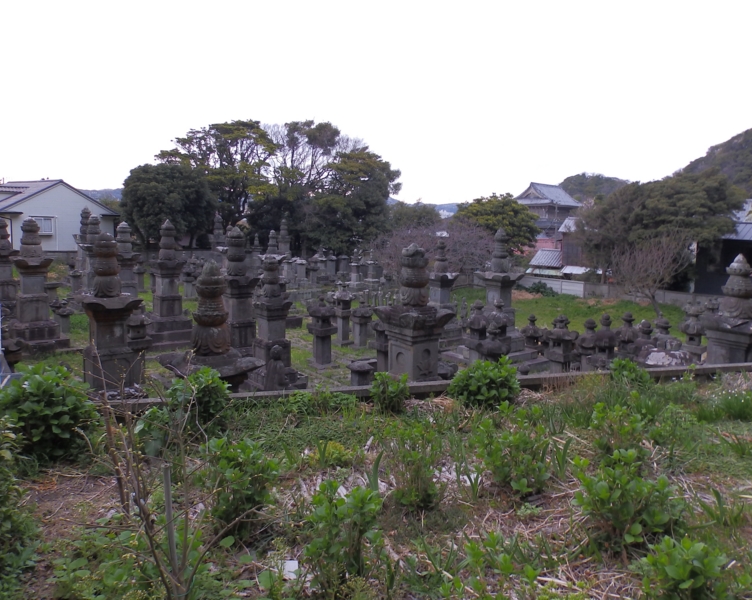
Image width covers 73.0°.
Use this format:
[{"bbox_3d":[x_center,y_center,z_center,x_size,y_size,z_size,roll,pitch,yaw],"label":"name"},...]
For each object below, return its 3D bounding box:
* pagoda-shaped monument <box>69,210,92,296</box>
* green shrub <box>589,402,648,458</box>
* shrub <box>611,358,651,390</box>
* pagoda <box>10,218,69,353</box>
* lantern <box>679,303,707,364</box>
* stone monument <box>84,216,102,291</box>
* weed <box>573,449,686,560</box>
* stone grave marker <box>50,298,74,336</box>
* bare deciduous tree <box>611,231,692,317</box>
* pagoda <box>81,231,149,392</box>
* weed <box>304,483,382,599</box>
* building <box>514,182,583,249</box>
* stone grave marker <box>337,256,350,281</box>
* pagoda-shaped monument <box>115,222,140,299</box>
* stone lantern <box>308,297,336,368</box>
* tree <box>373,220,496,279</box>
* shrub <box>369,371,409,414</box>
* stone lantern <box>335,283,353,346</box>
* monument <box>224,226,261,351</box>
[{"bbox_3d":[-12.109,-2.035,21.399,1.450,3.750,1.450,-4,8,-39],"label":"pagoda-shaped monument"},{"bbox_3d":[1.885,0.976,3.921,0.420,0.400,0.400,4,7,25],"label":"green shrub"},{"bbox_3d":[2.716,0.776,5.427,0.430,0.310,0.390,4,8,27],"label":"shrub"},{"bbox_3d":[-9.868,-0.489,14.699,1.450,3.750,1.450,-4,8,-39],"label":"pagoda"},{"bbox_3d":[8.111,1.009,12.891,0.526,1.856,0.526,-4,9,-39],"label":"lantern"},{"bbox_3d":[-10.317,-1.314,18.794,1.300,3.650,1.300,-4,8,-39],"label":"stone monument"},{"bbox_3d":[1.364,1.067,2.692,0.530,0.460,0.500,4,7,27],"label":"weed"},{"bbox_3d":[-8.509,0.438,13.800,0.470,0.941,0.450,-5,9,-39],"label":"stone grave marker"},{"bbox_3d":[10.218,-0.897,19.015,3.000,3.300,2.800,4,8,28],"label":"bare deciduous tree"},{"bbox_3d":[-5.688,0.244,10.924,1.041,3.319,1.041,-4,9,-39],"label":"pagoda"},{"bbox_3d":[-0.151,1.080,2.334,0.349,0.499,0.349,1,7,0],"label":"weed"},{"bbox_3d":[19.698,-8.405,58.511,6.800,9.600,5.600,-4,8,-42],"label":"building"},{"bbox_3d":[-1.888,-1.837,29.492,0.650,1.600,0.650,-5,9,-39],"label":"stone grave marker"},{"bbox_3d":[-8.338,-1.172,17.000,0.850,2.903,0.850,-5,9,-39],"label":"pagoda-shaped monument"},{"bbox_3d":[-1.377,0.822,13.145,0.536,1.810,0.536,-4,9,-39],"label":"stone lantern"},{"bbox_3d":[3.223,-2.884,31.210,7.200,3.950,6.500,2,6,6],"label":"tree"},{"bbox_3d":[0.143,1.011,5.600,0.420,0.397,0.380,1,7,0],"label":"shrub"},{"bbox_3d":[-0.832,0.362,13.100,0.400,1.581,0.400,-5,9,-39],"label":"stone lantern"},{"bbox_3d":[-3.054,-0.205,11.400,0.800,2.962,0.800,-5,9,-39],"label":"monument"}]

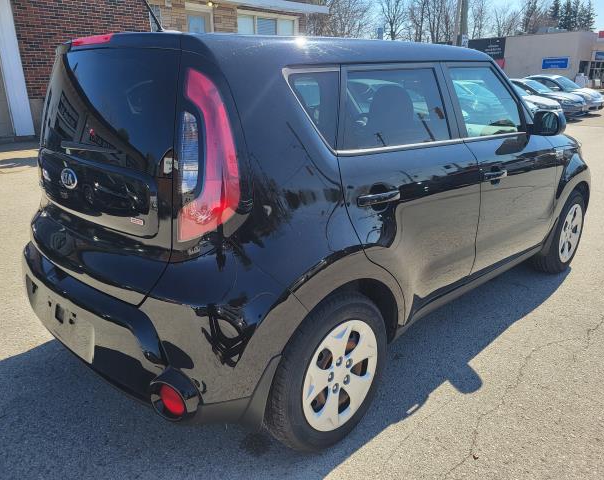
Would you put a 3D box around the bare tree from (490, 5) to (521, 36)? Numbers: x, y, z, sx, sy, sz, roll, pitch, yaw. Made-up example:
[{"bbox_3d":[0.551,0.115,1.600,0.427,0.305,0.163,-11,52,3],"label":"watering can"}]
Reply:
[{"bbox_3d":[26.376,-24.957,62.000,4.200,9.800,4.200,6,18,21],"label":"bare tree"}]

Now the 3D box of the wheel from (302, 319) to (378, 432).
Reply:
[{"bbox_3d":[0.107,0.506,1.901,0.440,0.440,0.160,-17,23,-42],"label":"wheel"}]

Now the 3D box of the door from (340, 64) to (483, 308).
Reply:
[{"bbox_3d":[0.427,-0.209,2.050,1.050,1.080,0.240,-17,23,-42],"label":"door"}]

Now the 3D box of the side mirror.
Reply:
[{"bbox_3d":[1.359,-0.642,2.643,0.140,0.150,0.200,-17,23,-42],"label":"side mirror"}]

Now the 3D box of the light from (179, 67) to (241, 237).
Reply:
[{"bbox_3d":[-0.285,-0.233,1.347,0.210,0.490,0.200,9,20,30],"label":"light"}]

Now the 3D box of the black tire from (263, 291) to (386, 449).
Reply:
[{"bbox_3d":[0.093,0.501,1.915,0.650,0.650,0.210,-17,23,-42],"label":"black tire"}]

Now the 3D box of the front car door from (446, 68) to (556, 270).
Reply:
[{"bbox_3d":[1.120,-0.401,2.709,1.190,1.140,0.240,-17,23,-42],"label":"front car door"}]

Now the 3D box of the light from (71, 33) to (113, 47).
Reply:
[{"bbox_3d":[-0.788,-0.751,1.813,0.060,0.035,0.380,-17,23,-42],"label":"light"}]

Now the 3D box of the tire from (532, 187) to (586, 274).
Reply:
[{"bbox_3d":[1.928,-0.066,3.622,0.650,0.650,0.210,-17,23,-42],"label":"tire"}]

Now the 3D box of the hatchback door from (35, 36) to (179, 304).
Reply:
[{"bbox_3d":[-0.819,-0.329,1.896,0.380,0.900,1.280,-17,23,-42],"label":"hatchback door"}]

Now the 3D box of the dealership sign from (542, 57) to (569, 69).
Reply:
[{"bbox_3d":[24.258,-16.986,46.000,2.250,1.050,0.100,7,19,25],"label":"dealership sign"}]

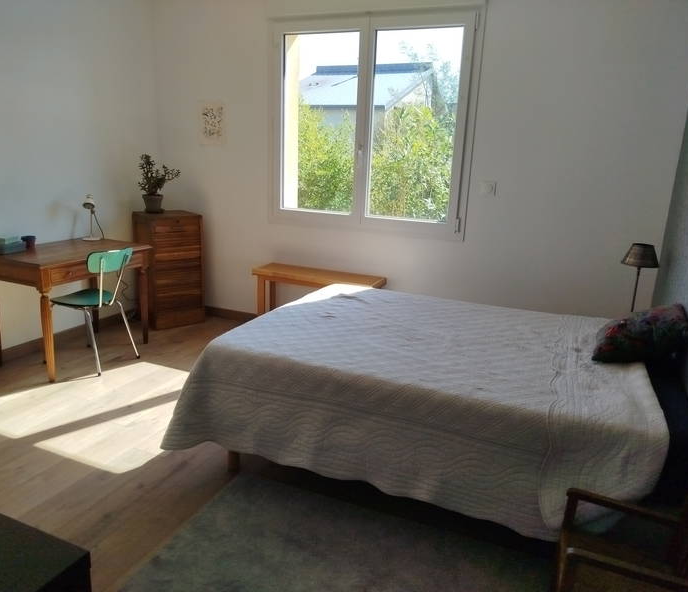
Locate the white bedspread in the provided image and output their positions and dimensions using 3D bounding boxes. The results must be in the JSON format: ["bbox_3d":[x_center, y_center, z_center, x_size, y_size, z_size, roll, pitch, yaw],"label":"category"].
[{"bbox_3d":[0.495,0.492,2.970,2.100,0.600,1.740,8,15,21],"label":"white bedspread"}]

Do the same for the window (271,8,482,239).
[{"bbox_3d":[0.157,-1.273,4.185,1.620,1.560,0.090,8,15,21],"label":"window"}]

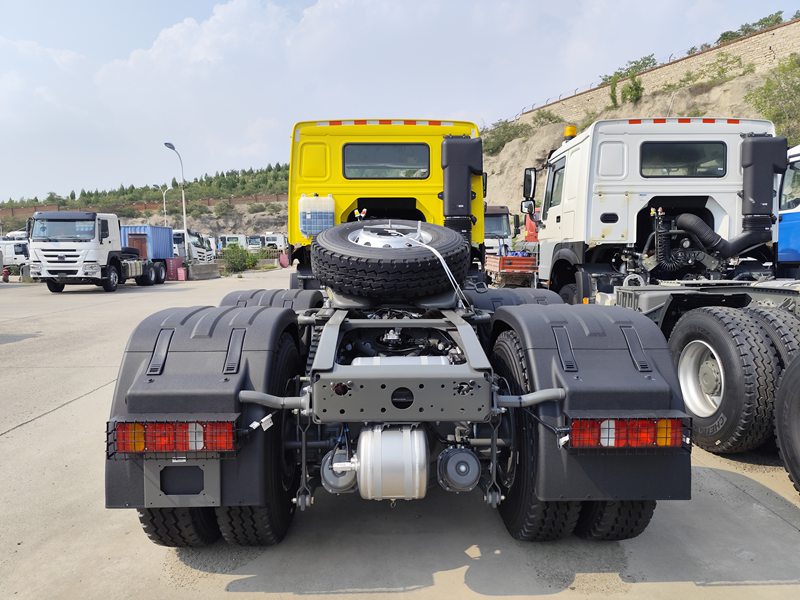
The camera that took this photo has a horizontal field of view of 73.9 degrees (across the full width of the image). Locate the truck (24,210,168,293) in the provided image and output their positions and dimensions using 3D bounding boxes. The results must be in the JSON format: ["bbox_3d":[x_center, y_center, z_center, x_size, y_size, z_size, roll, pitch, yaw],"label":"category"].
[{"bbox_3d":[-12.227,-1.982,22.398,2.400,3.030,6.700,0,5,-3],"label":"truck"}]

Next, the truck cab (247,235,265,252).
[{"bbox_3d":[-16.992,-6.644,62.500,2.200,2.300,2.100,-1,5,-9],"label":"truck cab"}]

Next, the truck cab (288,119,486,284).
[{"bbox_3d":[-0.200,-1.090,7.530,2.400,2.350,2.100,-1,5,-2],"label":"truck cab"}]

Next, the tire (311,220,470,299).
[{"bbox_3d":[-0.060,-0.320,3.755,1.110,0.310,1.110,-2,21,-2],"label":"tire"}]

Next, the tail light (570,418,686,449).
[{"bbox_3d":[0.960,0.562,2.250,0.465,0.123,0.090,0,5,-2],"label":"tail light"}]

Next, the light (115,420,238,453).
[{"bbox_3d":[-0.922,0.562,2.178,0.465,0.123,0.090,0,5,-2],"label":"light"}]

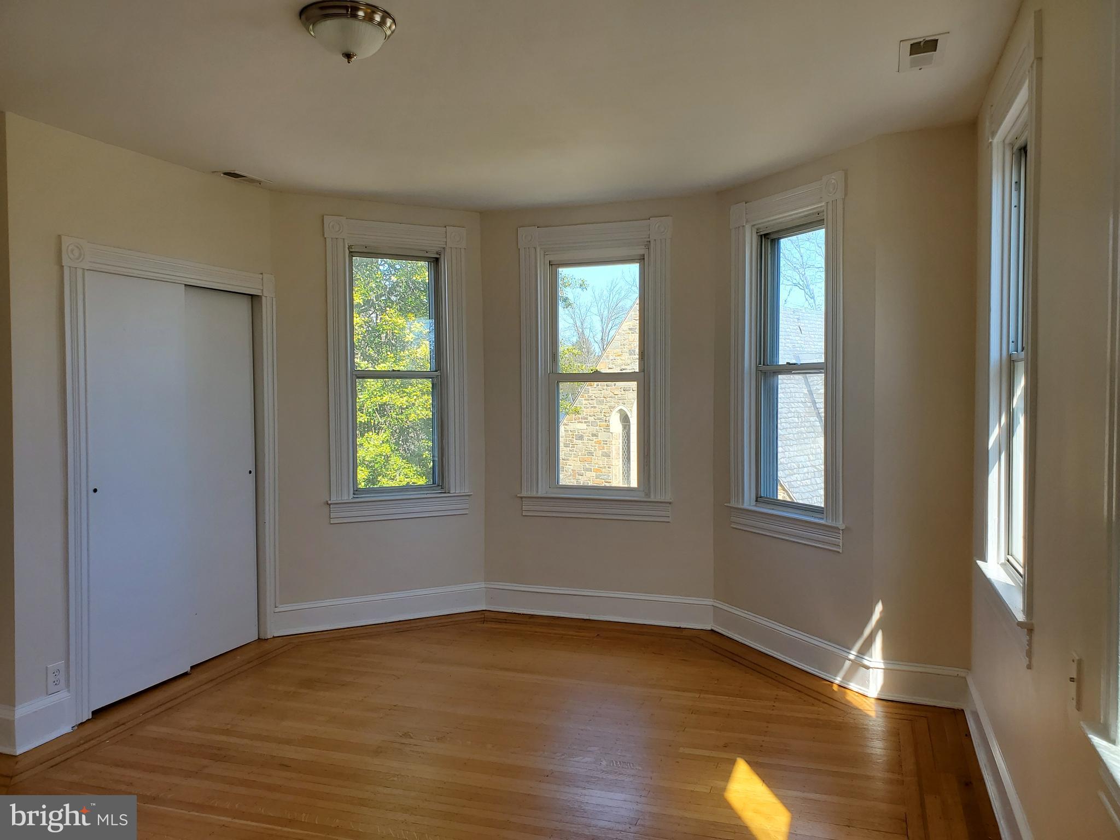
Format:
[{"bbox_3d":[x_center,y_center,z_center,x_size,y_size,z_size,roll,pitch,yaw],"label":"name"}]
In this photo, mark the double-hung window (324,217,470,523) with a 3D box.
[{"bbox_3d":[-0.997,-0.294,5.234,0.900,1.817,0.130,-2,2,-25],"label":"double-hung window"}]

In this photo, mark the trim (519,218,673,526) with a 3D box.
[{"bbox_3d":[0.217,-0.303,5.203,0.978,1.817,0.120,0,2,20],"label":"trim"}]

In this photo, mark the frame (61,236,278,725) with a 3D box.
[{"bbox_3d":[-1.932,0.242,4.280,0.110,2.116,1.354,0,2,21],"label":"frame"}]

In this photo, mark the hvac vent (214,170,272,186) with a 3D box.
[{"bbox_3d":[-1.699,-1.289,4.516,0.148,0.020,0.295,0,2,20],"label":"hvac vent"}]

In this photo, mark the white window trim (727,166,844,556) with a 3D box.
[{"bbox_3d":[1.181,-0.282,4.389,0.130,1.817,0.910,-1,2,-25],"label":"white window trim"}]

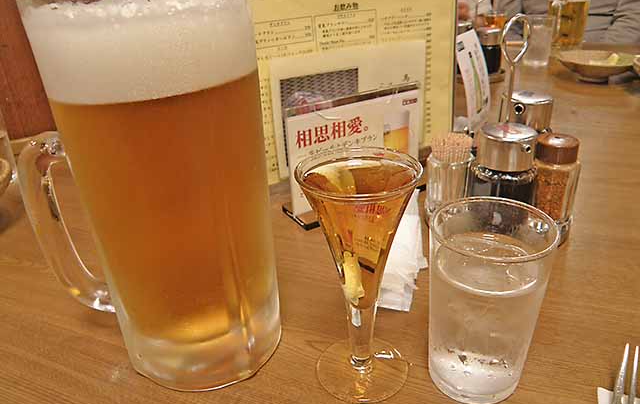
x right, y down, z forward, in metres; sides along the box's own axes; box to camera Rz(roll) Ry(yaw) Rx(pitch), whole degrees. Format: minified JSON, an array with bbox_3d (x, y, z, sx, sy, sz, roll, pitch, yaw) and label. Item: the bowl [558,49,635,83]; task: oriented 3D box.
[{"bbox_3d":[0.492,-0.238,0.861,0.123,0.040,0.123,-3,28,0],"label":"bowl"}]

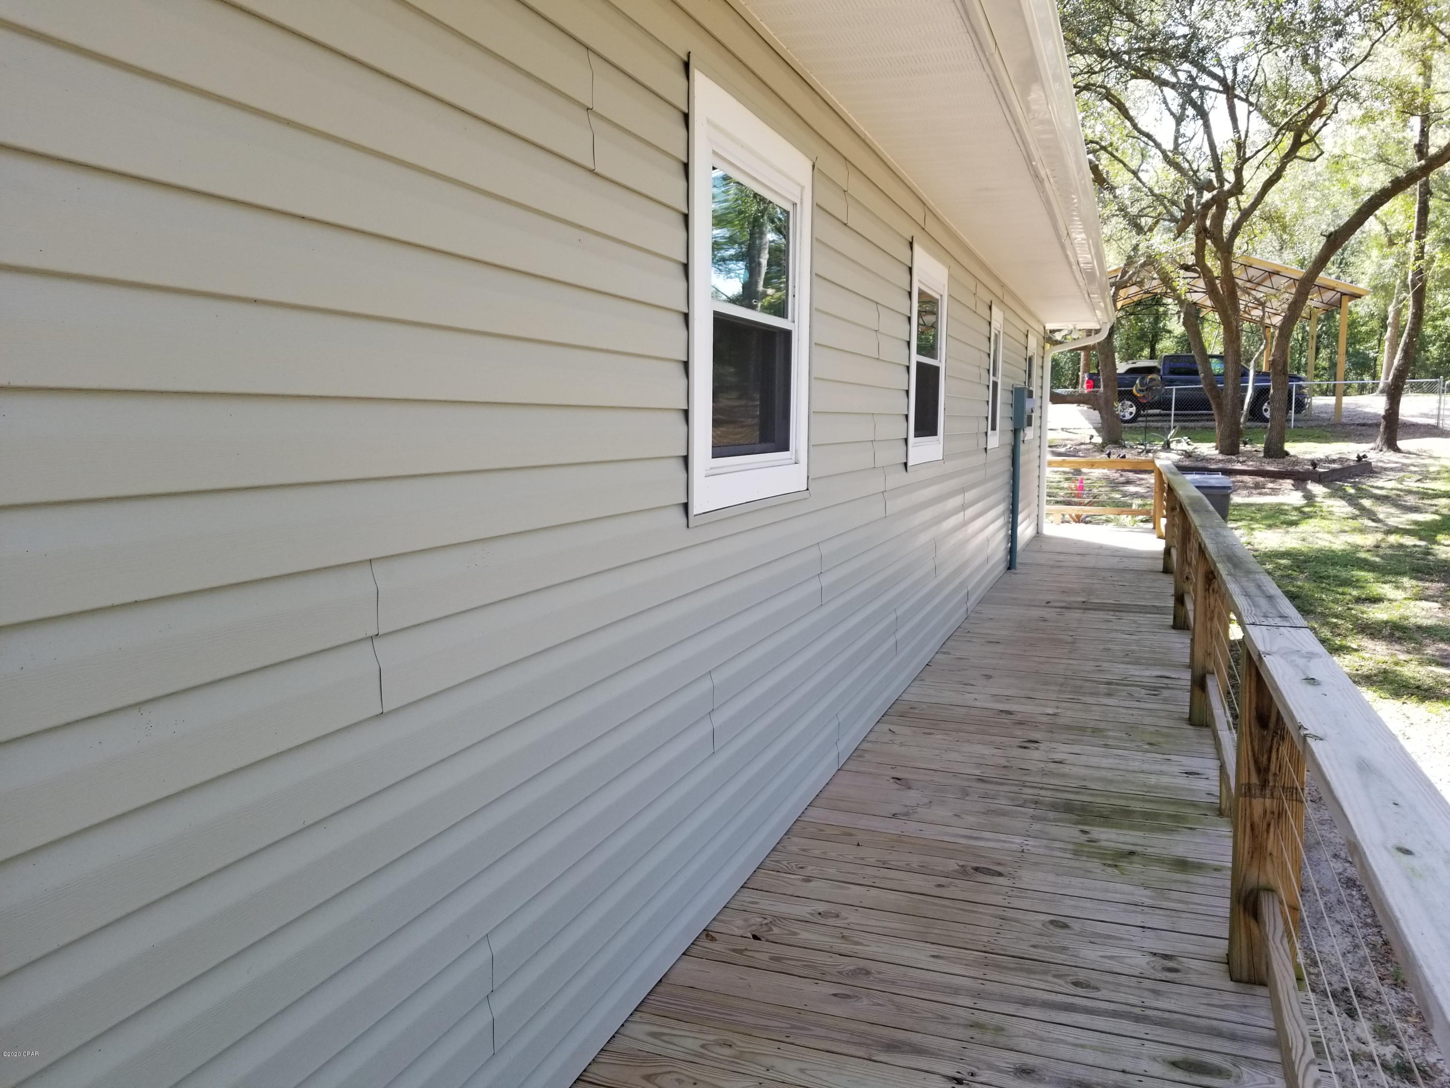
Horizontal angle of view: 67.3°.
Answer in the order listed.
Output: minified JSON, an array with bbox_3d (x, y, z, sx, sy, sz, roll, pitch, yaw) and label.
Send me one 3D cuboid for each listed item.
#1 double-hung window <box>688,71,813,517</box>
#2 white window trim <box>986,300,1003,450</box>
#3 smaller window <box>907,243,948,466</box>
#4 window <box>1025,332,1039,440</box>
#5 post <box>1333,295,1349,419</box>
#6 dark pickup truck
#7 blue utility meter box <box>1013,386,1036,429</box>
[{"bbox_3d":[0.072,-0.663,3.151,0.080,1.070,1.018,3,7,20],"label":"double-hung window"},{"bbox_3d":[2.059,-1.274,8.417,0.080,1.069,0.733,3,7,20],"label":"white window trim"},{"bbox_3d":[1.046,-0.961,5.734,0.080,1.070,1.010,3,7,20],"label":"smaller window"},{"bbox_3d":[3.132,-1.610,11.260,0.080,1.072,0.943,3,7,20],"label":"window"},{"bbox_3d":[16.220,-4.846,28.682,0.145,3.274,0.145,3,7,20],"label":"post"},{"bbox_3d":[13.692,-4.511,31.821,5.930,1.970,2.050,3,7,20],"label":"dark pickup truck"},{"bbox_3d":[2.662,-1.204,9.688,0.175,0.380,0.260,3,7,20],"label":"blue utility meter box"}]

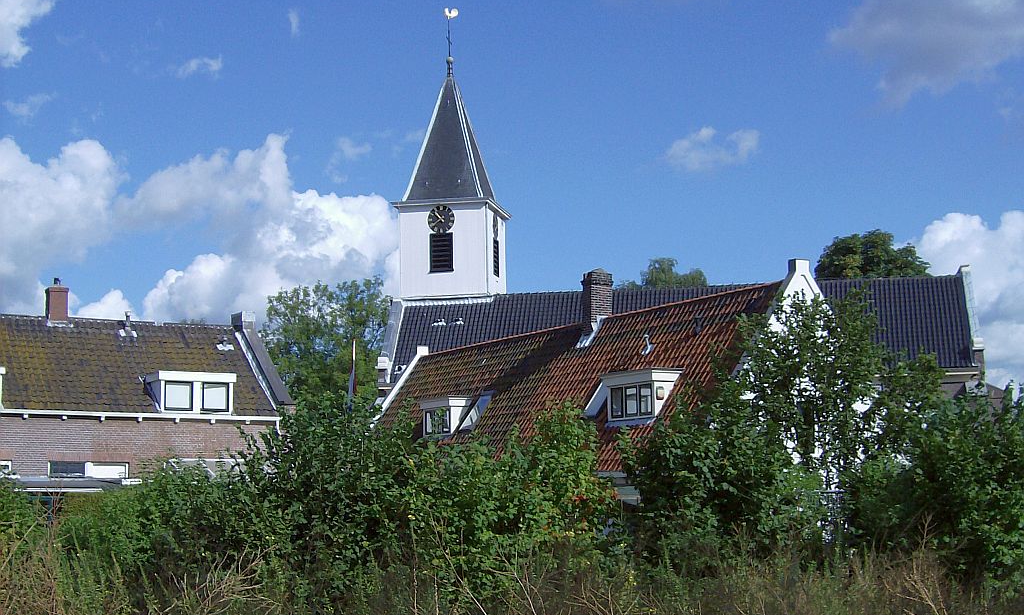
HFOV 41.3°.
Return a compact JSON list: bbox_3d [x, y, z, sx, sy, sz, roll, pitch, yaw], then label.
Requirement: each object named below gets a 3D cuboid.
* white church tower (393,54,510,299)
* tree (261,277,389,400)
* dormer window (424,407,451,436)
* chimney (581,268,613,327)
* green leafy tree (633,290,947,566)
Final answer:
[{"bbox_3d":[-2.625,-5.939,61.952,4.350,11.605,4.350,-2,-8,12],"label":"white church tower"},{"bbox_3d":[-8.502,4.084,61.269,6.200,10.916,6.000,0,-8,-8],"label":"tree"},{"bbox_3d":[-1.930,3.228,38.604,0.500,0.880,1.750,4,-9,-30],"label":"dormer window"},{"bbox_3d":[2.251,-0.178,35.586,0.770,1.620,0.430,4,-9,-30],"label":"chimney"},{"bbox_3d":[4.007,1.844,19.421,4.600,4.160,4.000,-2,-8,11],"label":"green leafy tree"}]

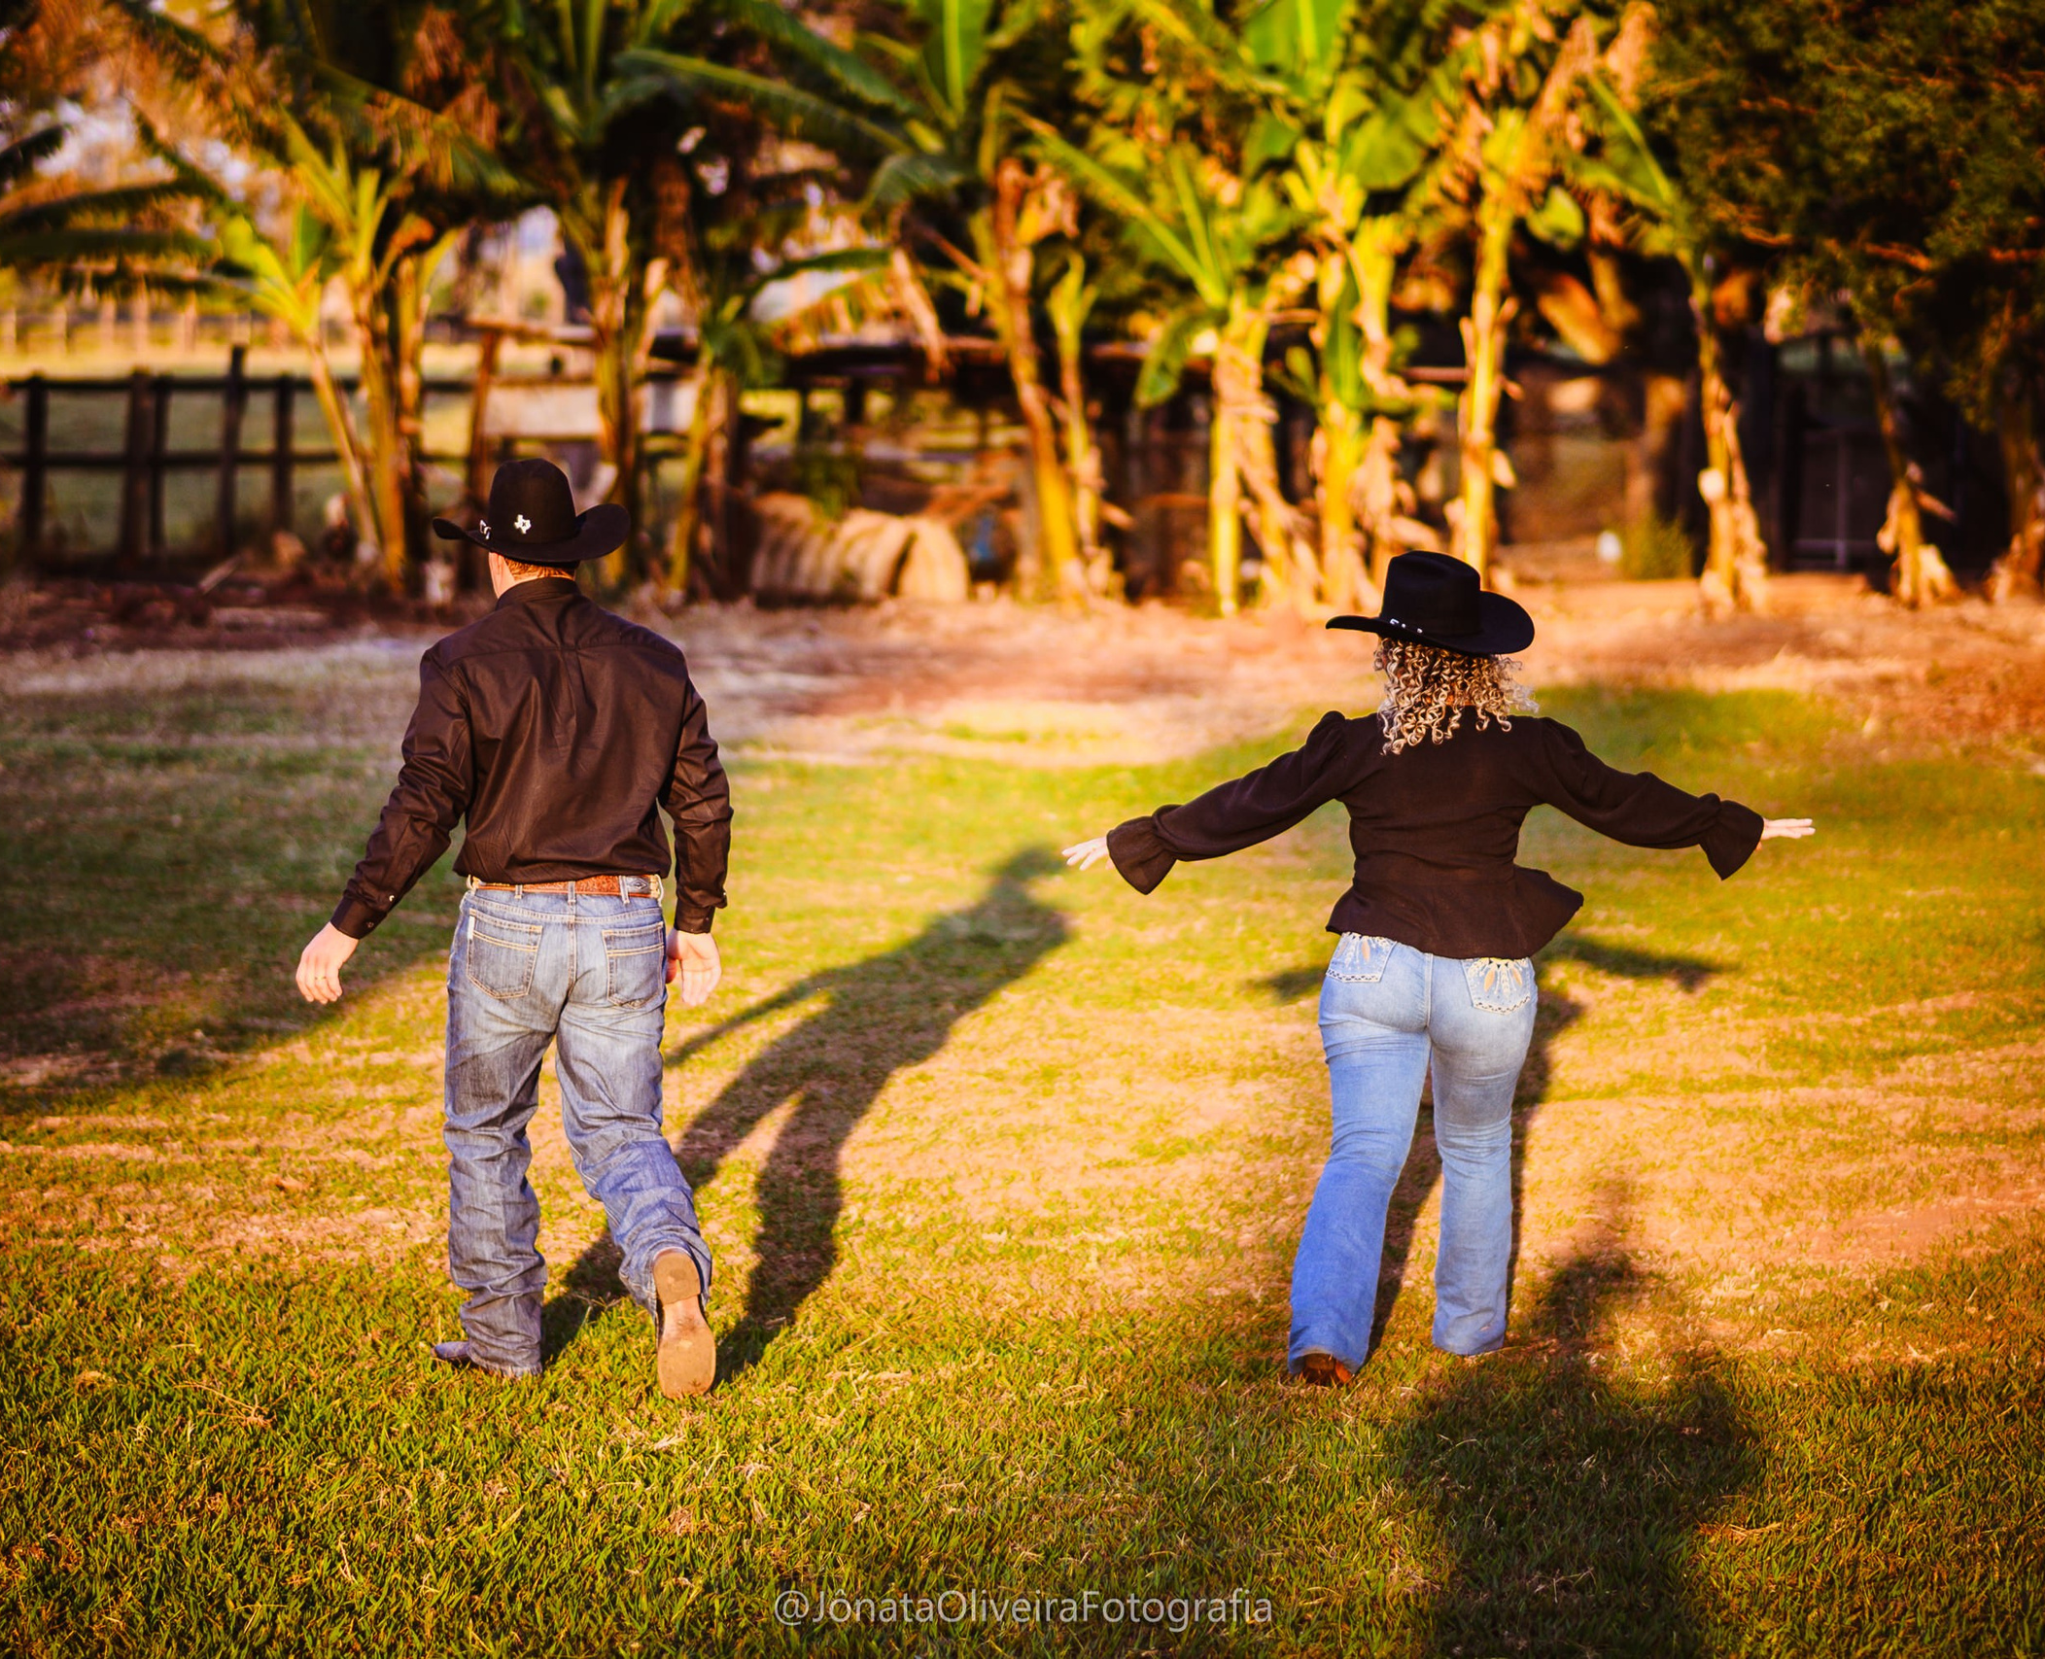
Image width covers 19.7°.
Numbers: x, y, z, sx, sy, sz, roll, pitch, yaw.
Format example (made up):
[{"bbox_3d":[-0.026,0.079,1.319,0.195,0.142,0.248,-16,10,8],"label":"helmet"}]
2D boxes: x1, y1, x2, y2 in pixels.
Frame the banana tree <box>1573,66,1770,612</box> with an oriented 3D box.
[{"bbox_3d":[4.390,-3.320,39.800,1.330,3.630,1.250,0,5,0],"label":"banana tree"}]

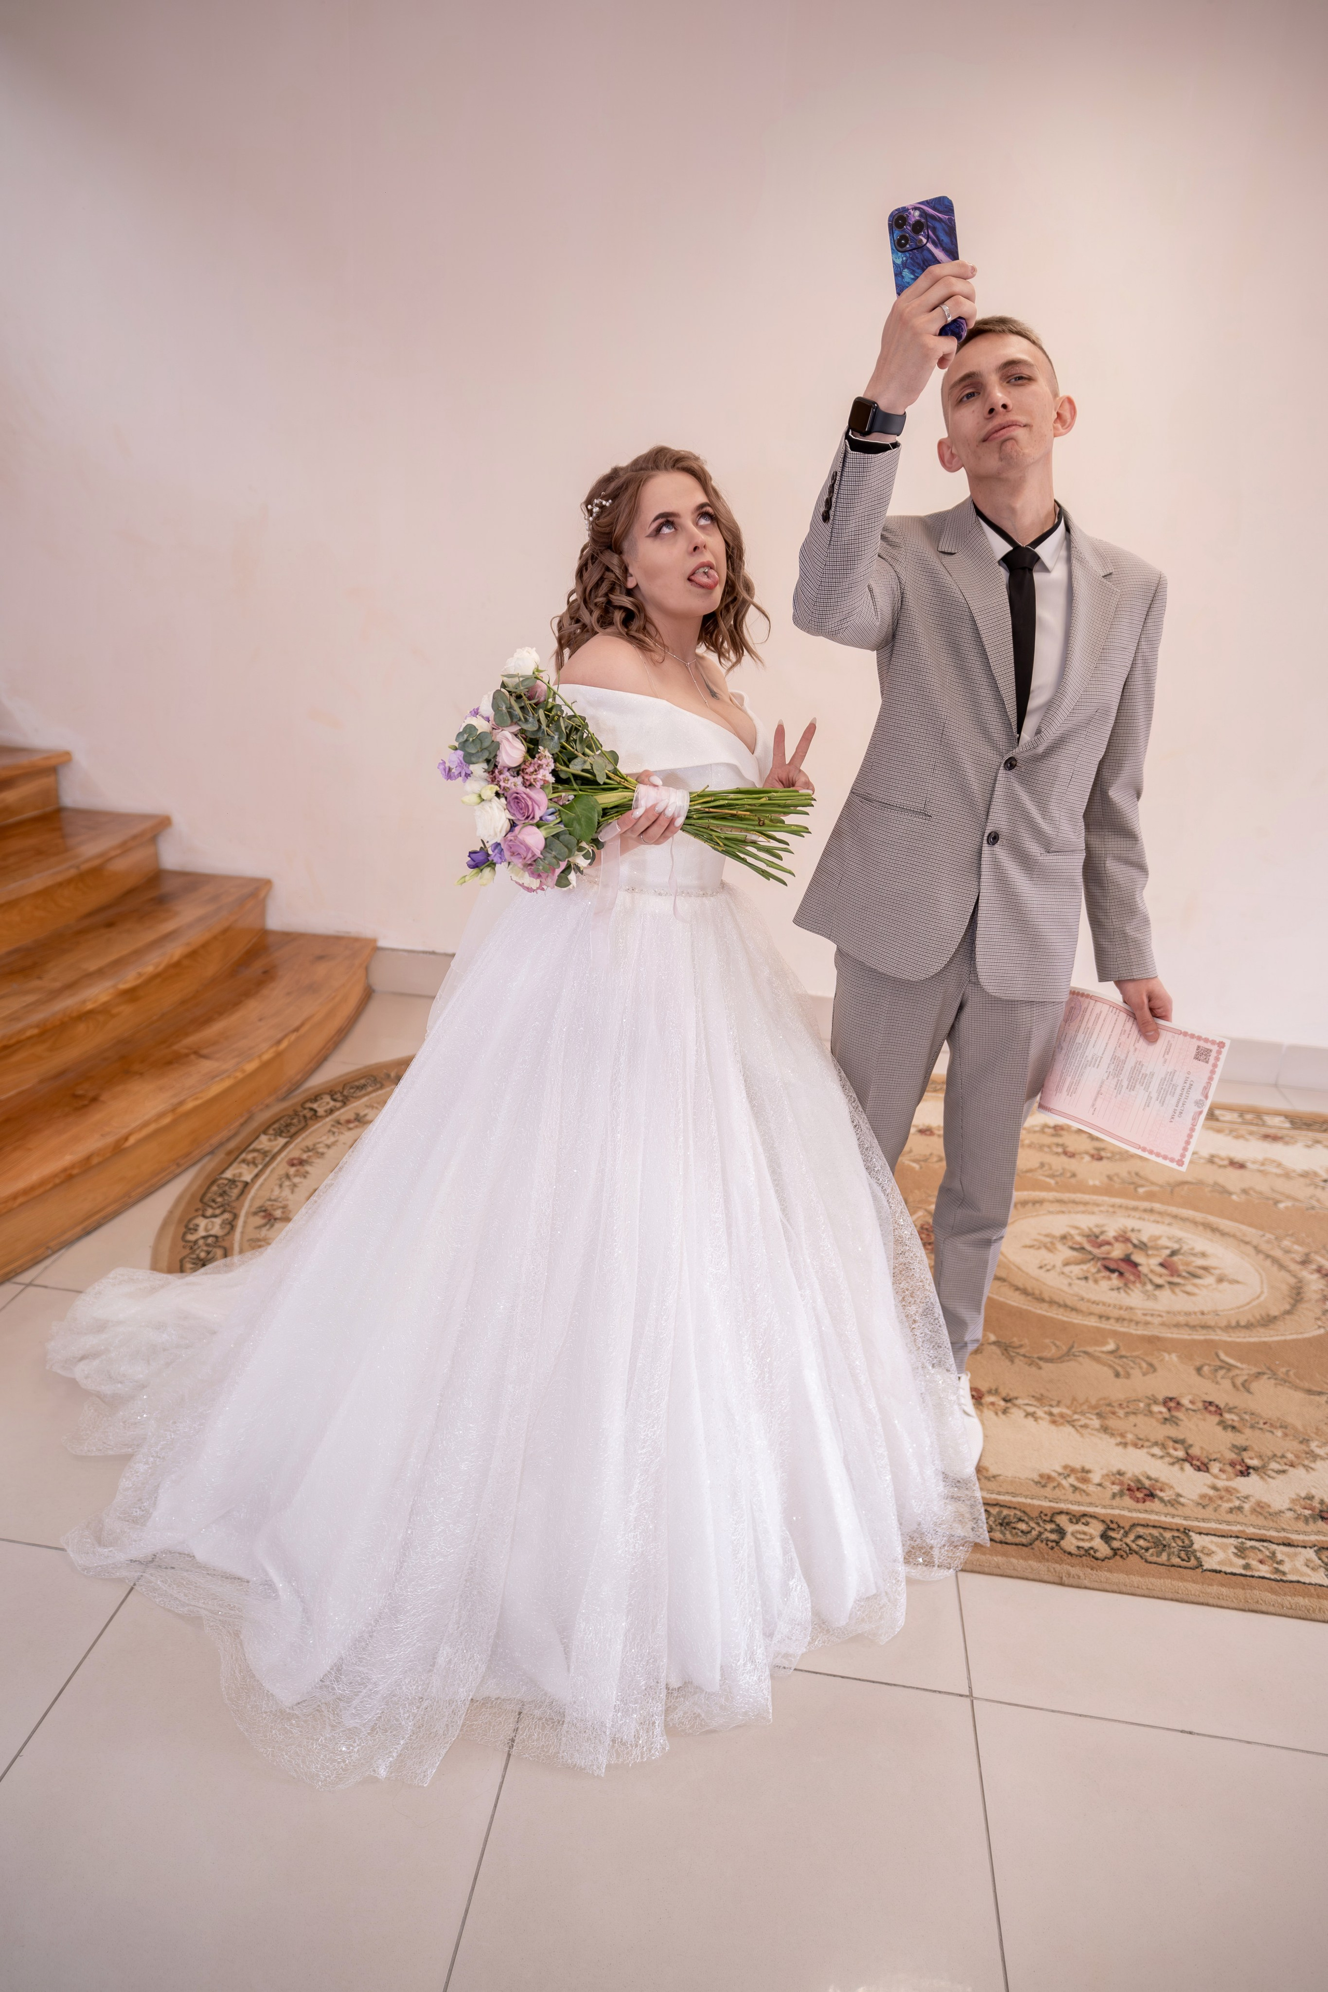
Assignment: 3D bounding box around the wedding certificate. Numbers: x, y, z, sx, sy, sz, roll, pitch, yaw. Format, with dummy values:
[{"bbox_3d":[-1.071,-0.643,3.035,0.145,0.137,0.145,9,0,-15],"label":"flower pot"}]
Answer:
[{"bbox_3d":[0.711,0.119,1.748,0.285,0.210,0.030,23,7,29],"label":"wedding certificate"}]

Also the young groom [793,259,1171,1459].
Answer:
[{"bbox_3d":[0.453,-0.059,1.690,0.634,1.765,0.440,3,22,-1],"label":"young groom"}]

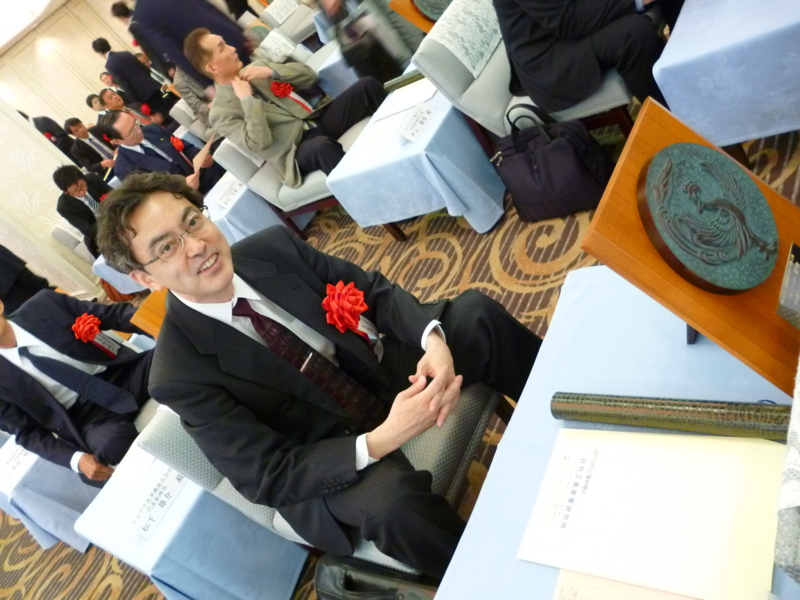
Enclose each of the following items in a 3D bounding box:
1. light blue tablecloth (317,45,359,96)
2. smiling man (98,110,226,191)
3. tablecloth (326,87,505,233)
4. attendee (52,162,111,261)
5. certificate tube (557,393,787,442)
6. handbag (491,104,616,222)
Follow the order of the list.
[{"bbox_3d":[-0.099,-1.782,4.539,0.589,0.386,0.880,-5,46,47],"label":"light blue tablecloth"},{"bbox_3d":[-1.286,-0.689,3.852,0.740,1.120,0.520,-2,49,49],"label":"smiling man"},{"bbox_3d":[0.200,-0.715,2.796,0.602,0.403,0.888,-5,46,47],"label":"tablecloth"},{"bbox_3d":[-2.106,-0.581,4.805,0.720,1.020,0.530,2,51,51],"label":"attendee"},{"bbox_3d":[0.400,0.169,0.943,0.400,0.047,0.047,-5,46,47],"label":"certificate tube"},{"bbox_3d":[0.511,-0.479,2.189,0.380,0.360,0.200,-5,46,47],"label":"handbag"}]

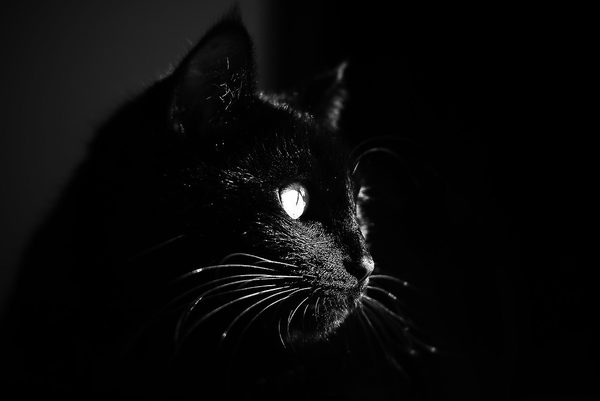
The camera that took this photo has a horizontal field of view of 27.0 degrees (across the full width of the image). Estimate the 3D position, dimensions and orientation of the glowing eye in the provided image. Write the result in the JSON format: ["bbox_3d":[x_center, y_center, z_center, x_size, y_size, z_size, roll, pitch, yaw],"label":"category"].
[{"bbox_3d":[-0.003,0.000,0.552,0.015,0.015,0.008,6,0,-43],"label":"glowing eye"}]

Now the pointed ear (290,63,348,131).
[{"bbox_3d":[0.009,-0.050,0.615,0.022,0.044,0.036,19,-6,21],"label":"pointed ear"}]

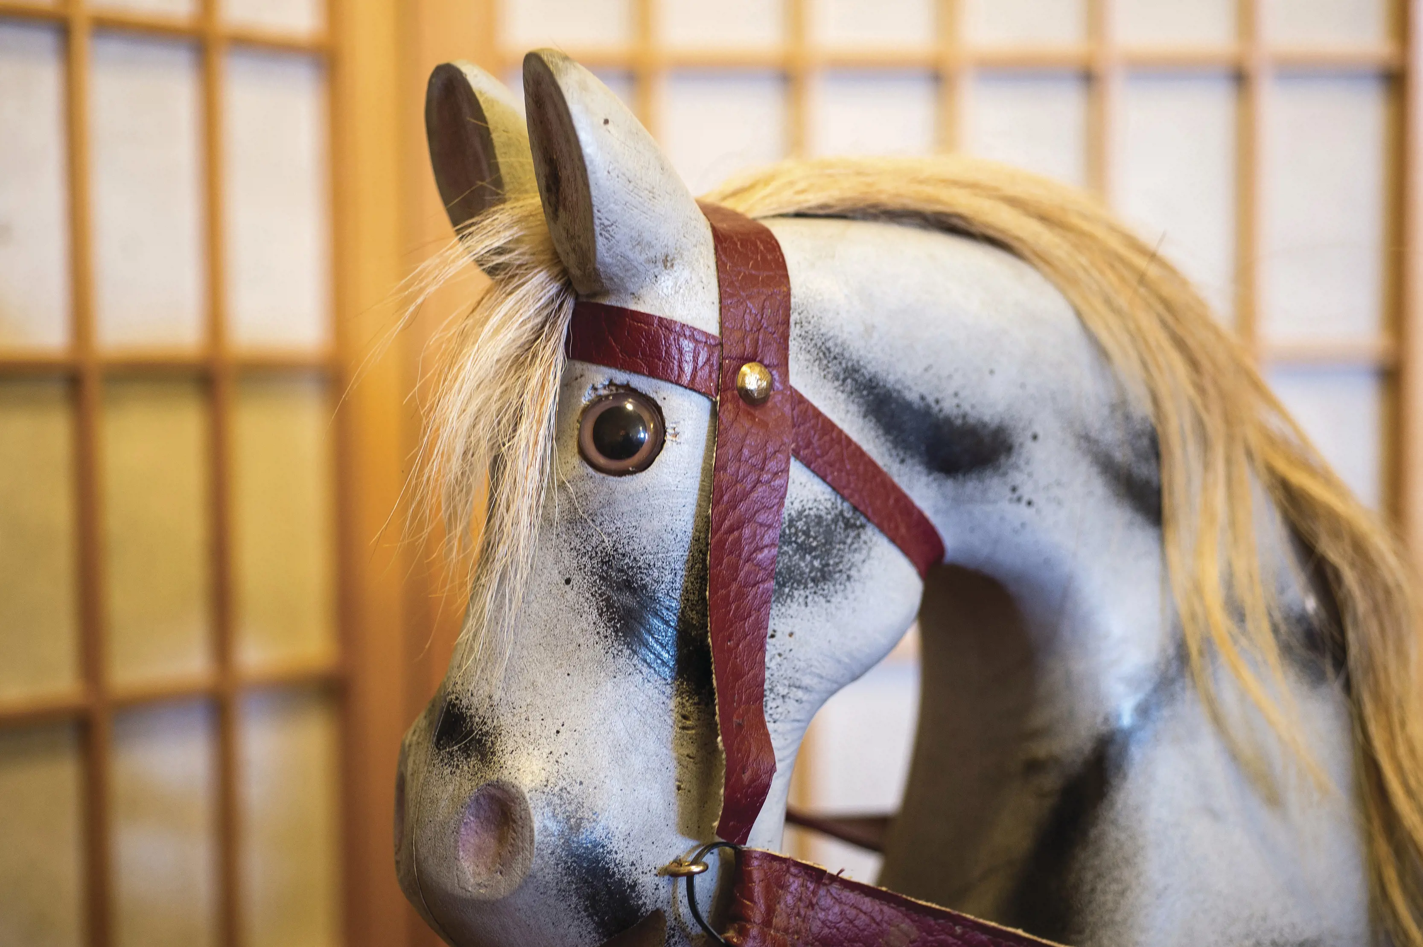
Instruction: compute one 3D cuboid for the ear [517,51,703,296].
[{"bbox_3d":[-0.029,-0.094,0.750,0.045,0.080,0.040,-13,8,-25],"label":"ear"}]

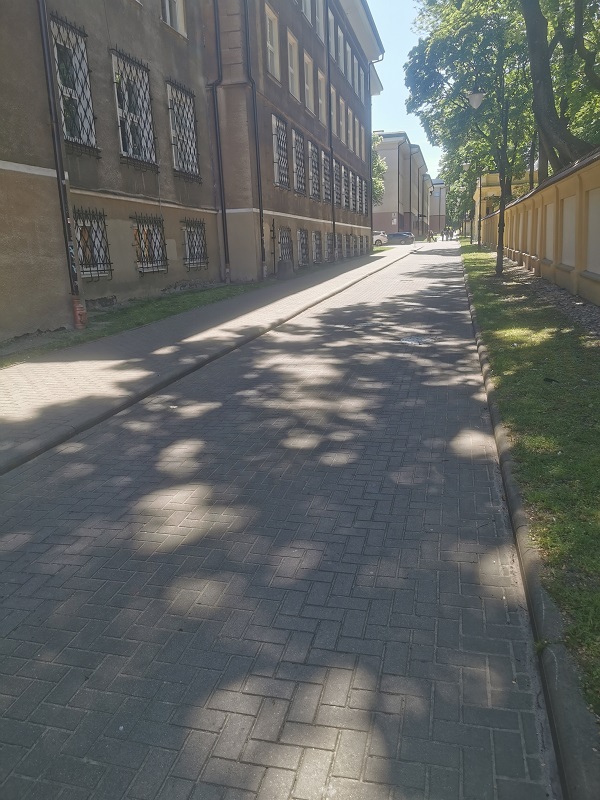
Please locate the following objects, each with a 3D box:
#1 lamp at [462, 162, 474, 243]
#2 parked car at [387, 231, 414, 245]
[{"bbox_3d":[15.573,-18.098,57.648,0.950,7.248,0.450,1,14,14],"label":"lamp"},{"bbox_3d":[11.154,-18.752,72.500,4.300,1.480,1.790,2,14,19],"label":"parked car"}]

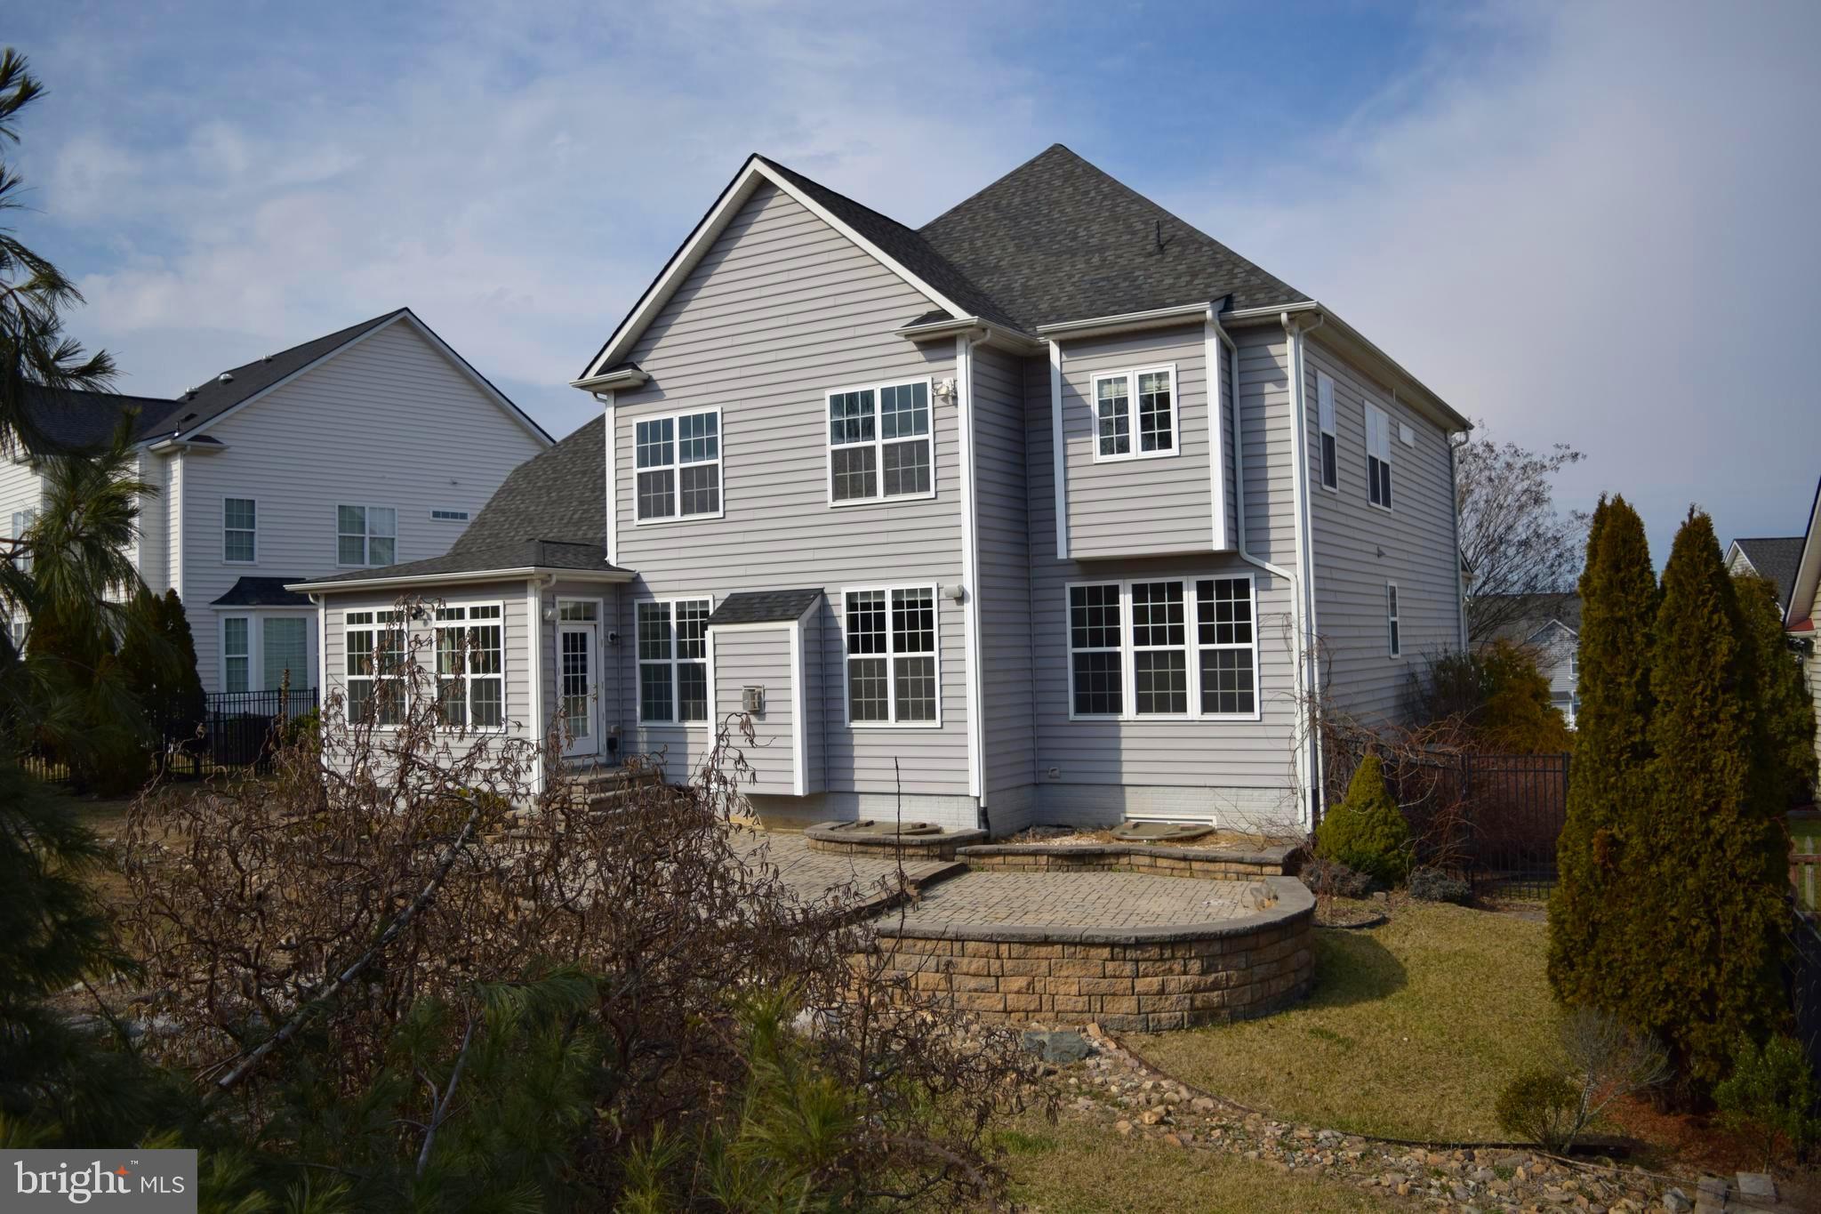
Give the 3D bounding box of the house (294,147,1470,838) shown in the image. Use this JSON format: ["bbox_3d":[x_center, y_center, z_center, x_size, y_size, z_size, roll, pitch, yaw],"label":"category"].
[{"bbox_3d":[0.809,-2.691,25.664,16.346,12.085,16.767,-3,-2,31],"label":"house"}]

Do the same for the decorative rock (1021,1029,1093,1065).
[{"bbox_3d":[1.266,3.806,11.800,0.620,0.220,0.420,-2,-2,6],"label":"decorative rock"}]

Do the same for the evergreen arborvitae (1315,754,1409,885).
[{"bbox_3d":[5.358,2.528,16.200,1.120,1.562,1.120,-2,-2,18],"label":"evergreen arborvitae"}]

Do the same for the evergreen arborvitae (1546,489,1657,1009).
[{"bbox_3d":[5.966,1.329,11.700,1.030,4.561,1.030,-3,-2,27],"label":"evergreen arborvitae"}]

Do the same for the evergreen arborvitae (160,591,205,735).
[{"bbox_3d":[-13.668,1.355,25.500,1.150,3.349,1.150,-1,-2,-28],"label":"evergreen arborvitae"}]

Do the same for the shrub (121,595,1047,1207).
[{"bbox_3d":[-1.195,1.092,5.000,3.300,2.194,2.900,-1,-2,-14],"label":"shrub"}]

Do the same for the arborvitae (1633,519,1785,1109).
[{"bbox_3d":[5.958,1.470,10.150,1.070,4.379,1.070,-3,-2,30],"label":"arborvitae"}]

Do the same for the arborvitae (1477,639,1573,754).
[{"bbox_3d":[9.890,1.674,22.000,1.700,2.339,1.700,-2,-2,24],"label":"arborvitae"}]

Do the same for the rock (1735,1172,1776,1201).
[{"bbox_3d":[5.264,3.610,8.500,0.240,0.080,0.300,-3,-2,31],"label":"rock"}]

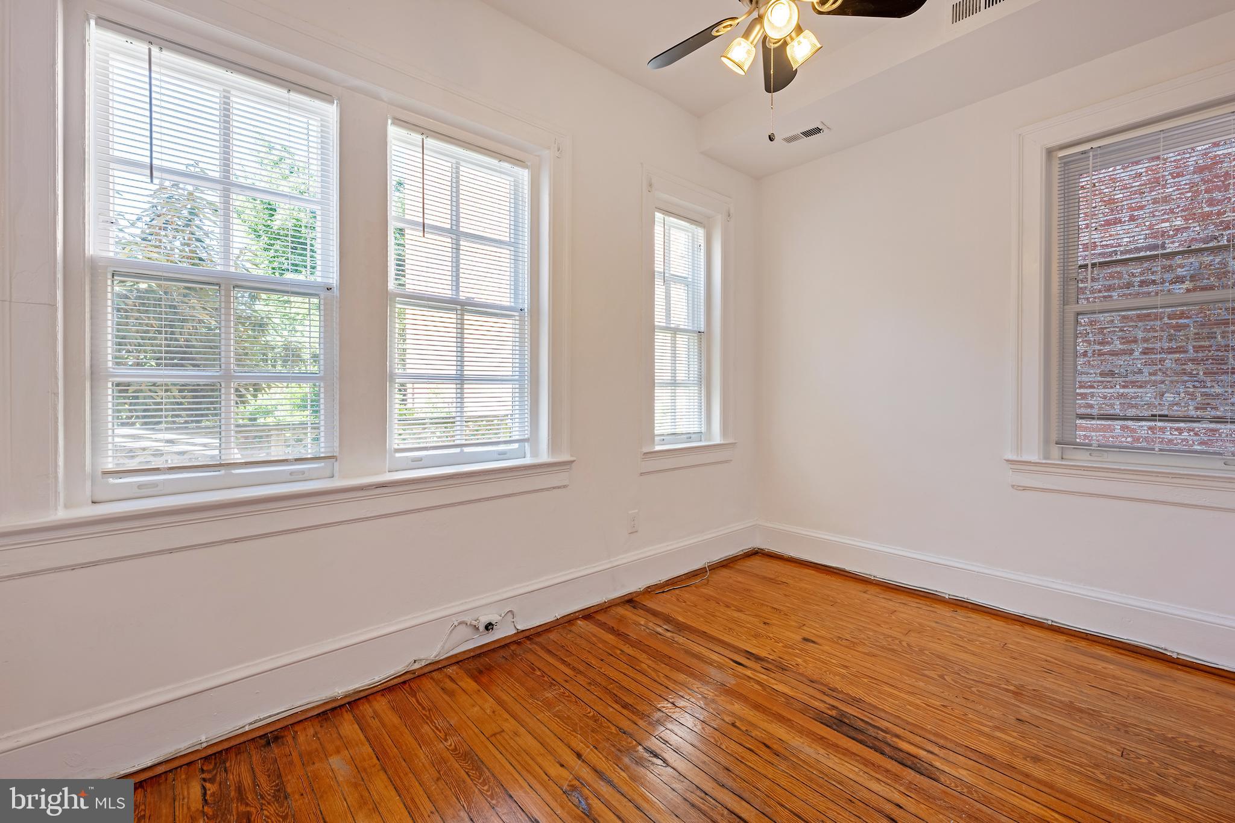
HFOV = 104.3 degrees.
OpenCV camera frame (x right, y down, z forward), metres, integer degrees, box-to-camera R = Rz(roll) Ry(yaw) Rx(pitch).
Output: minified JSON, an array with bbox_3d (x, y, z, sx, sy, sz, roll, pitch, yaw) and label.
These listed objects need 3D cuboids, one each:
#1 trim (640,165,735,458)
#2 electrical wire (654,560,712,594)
[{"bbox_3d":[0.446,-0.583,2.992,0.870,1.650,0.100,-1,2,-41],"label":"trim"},{"bbox_3d":[0.415,1.013,2.921,0.510,0.065,0.080,-1,2,-41],"label":"electrical wire"}]

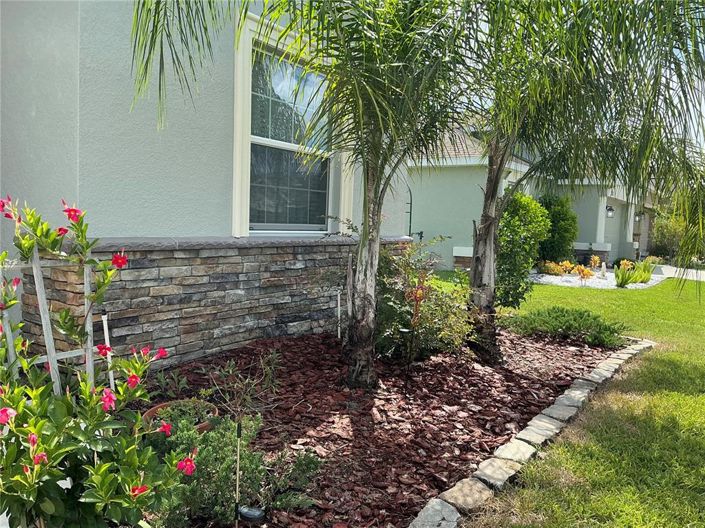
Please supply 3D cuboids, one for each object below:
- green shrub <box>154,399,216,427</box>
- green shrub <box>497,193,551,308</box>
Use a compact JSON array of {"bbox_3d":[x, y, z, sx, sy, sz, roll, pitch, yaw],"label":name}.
[{"bbox_3d":[-0.835,0.748,2.850,0.310,0.140,0.290,1,4,-16],"label":"green shrub"},{"bbox_3d":[2.579,-0.215,8.750,0.920,1.760,0.920,3,4,16],"label":"green shrub"}]

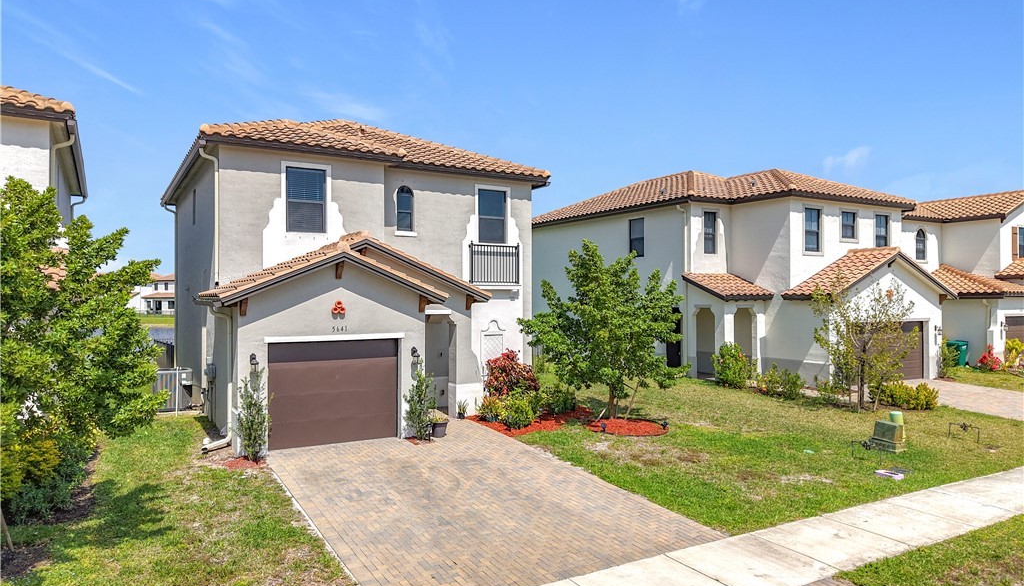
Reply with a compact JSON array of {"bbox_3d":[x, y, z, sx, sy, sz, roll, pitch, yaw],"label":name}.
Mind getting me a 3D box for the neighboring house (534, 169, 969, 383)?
[{"bbox_3d":[8.562,-1.170,31.056,10.000,8.770,16.300,0,0,-30],"label":"neighboring house"}]

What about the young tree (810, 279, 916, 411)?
[{"bbox_3d":[9.551,1.431,19.309,2.700,3.500,2.600,0,0,0],"label":"young tree"}]

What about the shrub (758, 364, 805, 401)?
[{"bbox_3d":[8.030,2.644,21.159,1.320,1.000,1.150,0,0,0],"label":"shrub"}]

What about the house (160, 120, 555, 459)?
[{"bbox_3d":[-4.985,-1.211,22.116,9.700,8.820,14.900,0,0,-30],"label":"house"}]

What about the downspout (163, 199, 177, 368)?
[{"bbox_3d":[-12.377,-0.110,25.713,0.470,6.350,0.120,0,0,-30],"label":"downspout"}]

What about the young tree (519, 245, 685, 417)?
[{"bbox_3d":[2.244,0.940,18.059,4.100,4.500,4.000,0,0,0],"label":"young tree"}]

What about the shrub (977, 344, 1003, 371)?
[{"bbox_3d":[19.329,2.628,28.745,0.970,1.060,0.920,0,0,0],"label":"shrub"}]

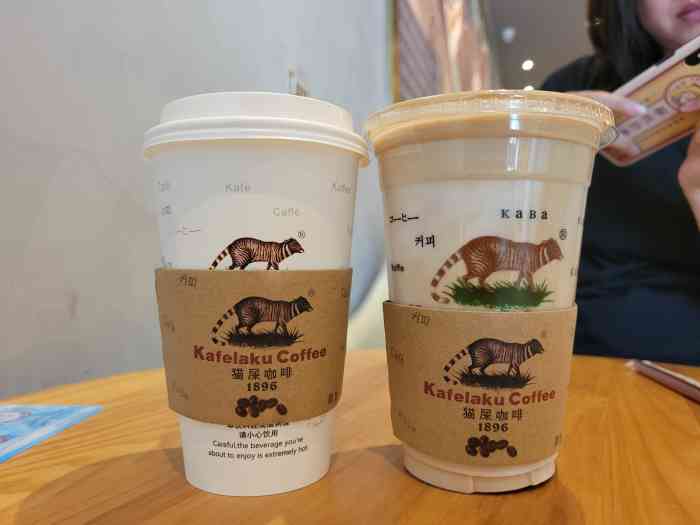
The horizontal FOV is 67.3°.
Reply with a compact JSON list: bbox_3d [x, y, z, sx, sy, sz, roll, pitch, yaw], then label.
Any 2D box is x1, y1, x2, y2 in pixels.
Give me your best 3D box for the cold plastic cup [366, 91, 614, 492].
[{"bbox_3d":[0.058,0.014,0.236,0.102,0.151,0.102,1,2,0],"label":"cold plastic cup"}]

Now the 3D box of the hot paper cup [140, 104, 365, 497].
[{"bbox_3d":[-0.039,0.013,0.229,0.093,0.150,0.093,1,2,0],"label":"hot paper cup"}]

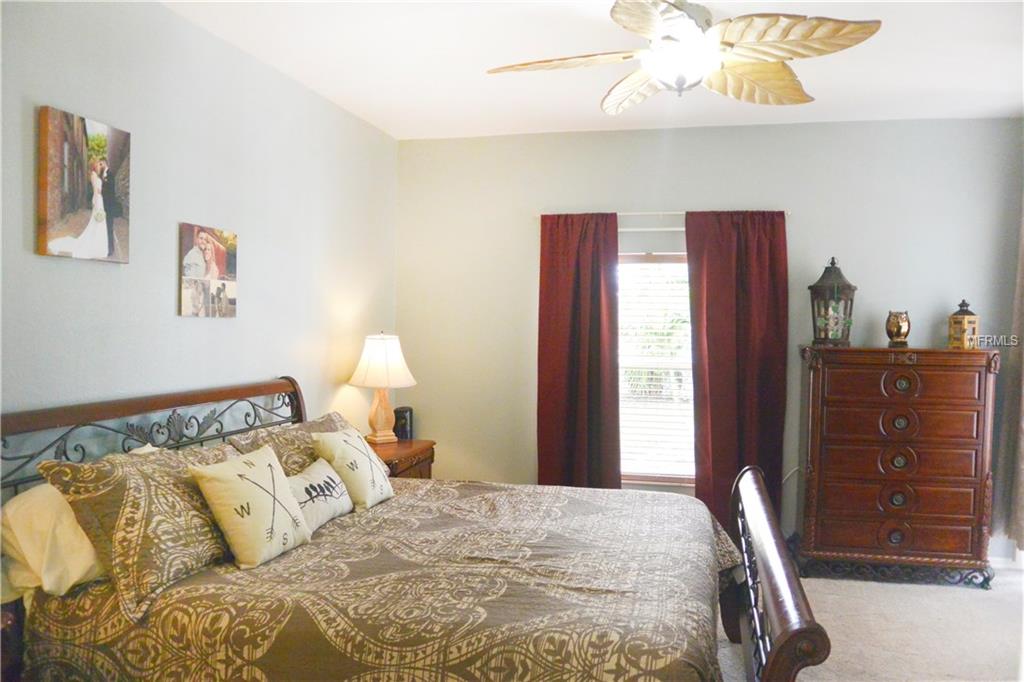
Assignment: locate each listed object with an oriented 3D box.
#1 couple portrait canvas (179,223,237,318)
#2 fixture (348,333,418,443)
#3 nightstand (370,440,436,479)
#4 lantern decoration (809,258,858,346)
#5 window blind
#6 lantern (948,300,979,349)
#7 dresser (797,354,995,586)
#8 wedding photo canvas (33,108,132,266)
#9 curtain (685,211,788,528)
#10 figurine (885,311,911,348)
[{"bbox_3d":[-1.419,-0.319,3.597,0.024,0.410,0.410,2,2,14],"label":"couple portrait canvas"},{"bbox_3d":[-0.821,0.295,4.959,0.420,0.705,0.420,1,2,0],"label":"fixture"},{"bbox_3d":[-0.832,1.020,4.824,0.520,0.710,0.750,2,2,14],"label":"nightstand"},{"bbox_3d":[2.021,-0.244,4.847,0.300,0.570,0.280,2,2,14],"label":"lantern decoration"},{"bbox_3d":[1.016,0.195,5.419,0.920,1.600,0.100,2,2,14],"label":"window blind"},{"bbox_3d":[2.748,-0.100,4.665,0.150,0.295,0.150,0,2,-31],"label":"lantern"},{"bbox_3d":[2.329,0.739,4.781,1.060,1.400,0.490,2,2,14],"label":"dresser"},{"bbox_3d":[-1.581,-0.562,2.865,0.038,0.510,0.400,2,2,14],"label":"wedding photo canvas"},{"bbox_3d":[1.517,0.196,5.216,0.650,2.140,0.110,2,2,14],"label":"curtain"},{"bbox_3d":[2.395,-0.071,4.751,0.145,0.225,0.130,2,2,14],"label":"figurine"}]

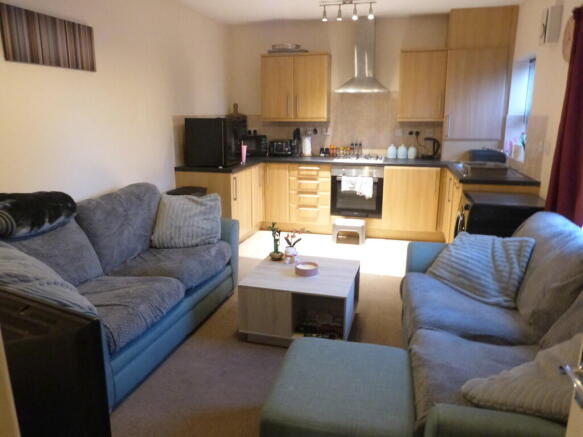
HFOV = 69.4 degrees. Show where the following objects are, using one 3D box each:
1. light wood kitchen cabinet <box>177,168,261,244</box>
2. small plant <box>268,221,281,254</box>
[{"bbox_3d":[-0.771,-0.158,4.831,0.619,0.852,0.974,3,14,15],"label":"light wood kitchen cabinet"},{"bbox_3d":[-0.117,0.156,3.045,0.095,0.264,0.095,3,14,15],"label":"small plant"}]

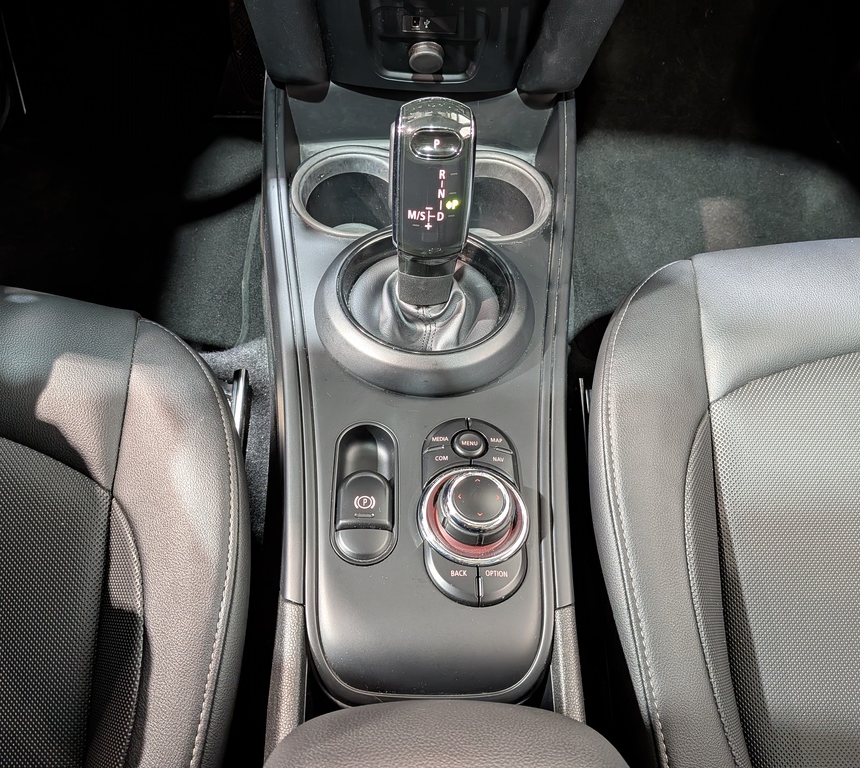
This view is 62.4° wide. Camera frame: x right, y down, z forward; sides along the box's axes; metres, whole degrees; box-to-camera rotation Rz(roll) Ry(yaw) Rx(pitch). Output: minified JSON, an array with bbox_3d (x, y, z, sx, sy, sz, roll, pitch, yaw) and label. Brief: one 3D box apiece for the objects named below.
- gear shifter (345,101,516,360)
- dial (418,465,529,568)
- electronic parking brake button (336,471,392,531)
[{"bbox_3d":[0.002,-0.095,0.412,0.107,0.135,0.107,1,54,-5],"label":"gear shifter"},{"bbox_3d":[0.023,0.062,0.356,0.057,0.030,0.057,1,54,-5],"label":"dial"},{"bbox_3d":[-0.035,0.062,0.372,0.028,0.014,0.033,1,54,-5],"label":"electronic parking brake button"}]

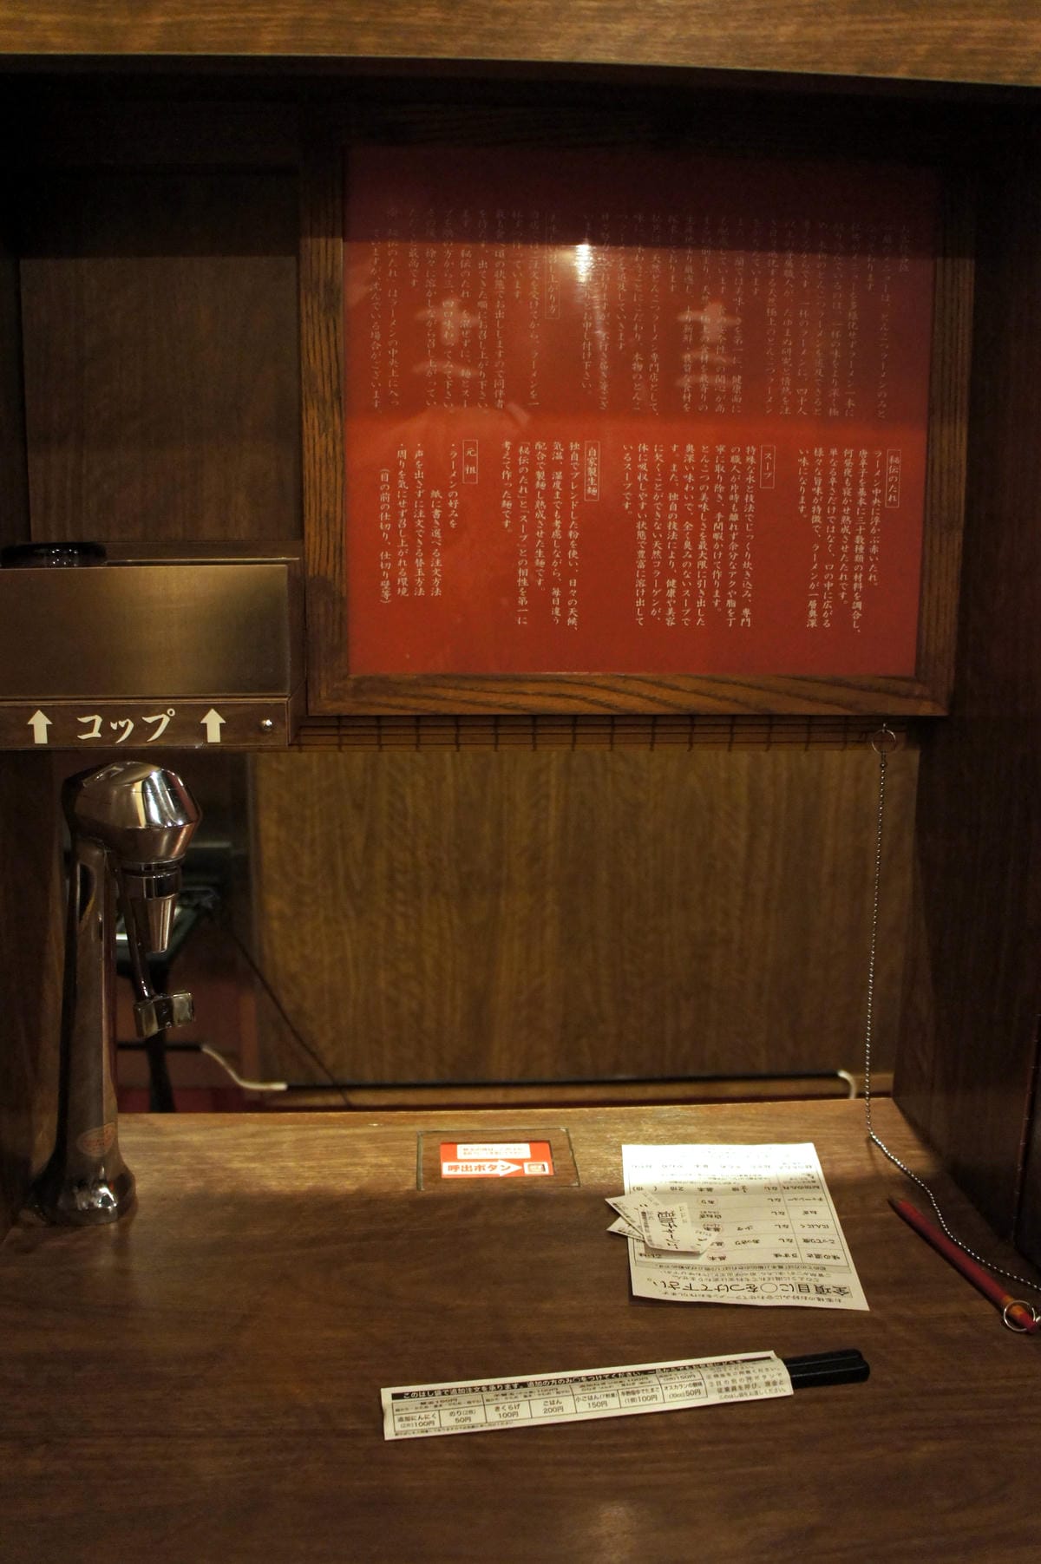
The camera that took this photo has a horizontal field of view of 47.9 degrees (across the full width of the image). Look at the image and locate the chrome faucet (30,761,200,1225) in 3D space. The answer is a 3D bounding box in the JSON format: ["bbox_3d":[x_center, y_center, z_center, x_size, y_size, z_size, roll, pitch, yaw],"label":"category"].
[{"bbox_3d":[-0.237,0.124,0.665,0.115,0.275,0.059,7,11,34],"label":"chrome faucet"}]

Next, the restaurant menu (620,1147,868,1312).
[{"bbox_3d":[0.128,0.257,0.698,0.127,0.006,0.181,1,9,4],"label":"restaurant menu"}]

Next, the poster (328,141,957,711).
[{"bbox_3d":[0.074,-0.222,0.733,0.414,0.359,0.025,0,9,-3],"label":"poster"}]

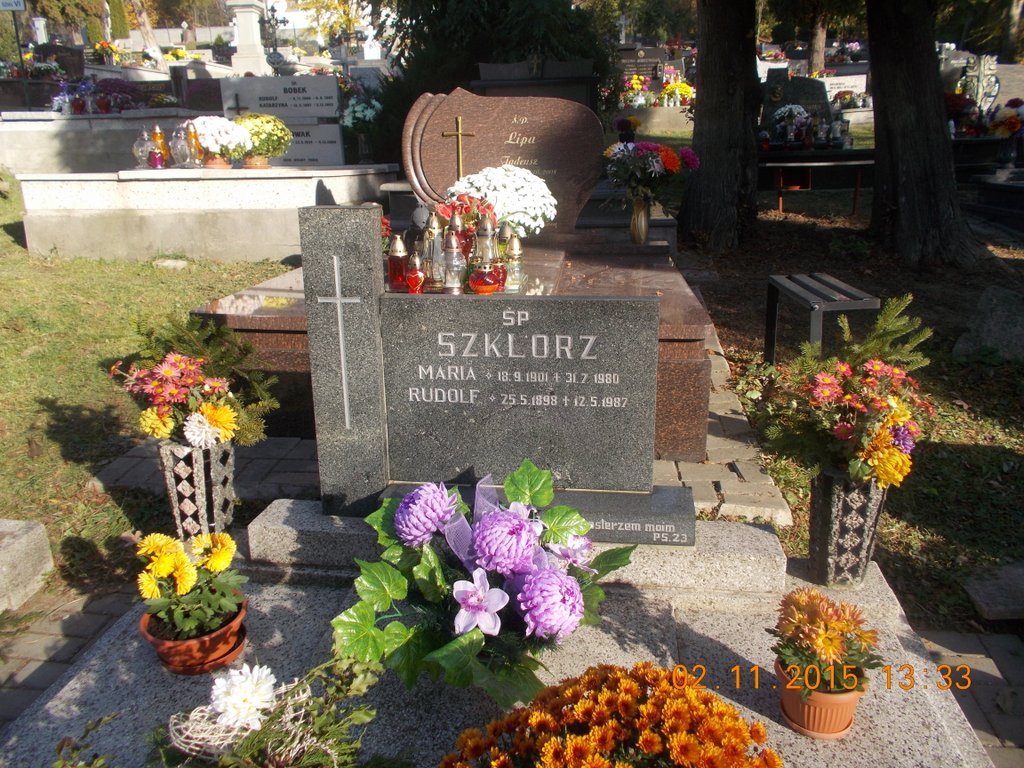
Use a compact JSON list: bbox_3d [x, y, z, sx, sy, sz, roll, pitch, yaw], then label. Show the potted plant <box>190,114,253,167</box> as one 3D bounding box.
[{"bbox_3d":[-2.191,-1.833,5.800,0.460,0.390,0.450,1,15,7],"label":"potted plant"}]

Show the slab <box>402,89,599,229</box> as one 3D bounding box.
[{"bbox_3d":[-0.047,-1.216,4.240,1.090,0.810,0.150,1,14,7],"label":"slab"}]

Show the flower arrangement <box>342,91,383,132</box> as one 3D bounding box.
[{"bbox_3d":[-1.234,-2.242,6.350,0.330,0.310,0.300,1,14,7],"label":"flower arrangement"}]

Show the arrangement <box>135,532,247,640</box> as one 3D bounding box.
[{"bbox_3d":[-0.627,0.399,1.500,0.190,0.165,0.175,1,14,7],"label":"arrangement"}]

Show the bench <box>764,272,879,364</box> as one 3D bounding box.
[{"bbox_3d":[1.362,-0.211,3.459,0.310,0.460,1.030,2,14,10],"label":"bench"}]

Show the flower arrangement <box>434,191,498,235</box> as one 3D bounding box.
[{"bbox_3d":[-0.248,-0.909,4.200,0.340,0.270,0.300,1,15,9],"label":"flower arrangement"}]

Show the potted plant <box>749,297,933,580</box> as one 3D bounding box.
[{"bbox_3d":[0.748,0.140,1.810,0.410,0.670,0.350,1,15,9],"label":"potted plant"}]

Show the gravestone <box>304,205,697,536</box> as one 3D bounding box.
[{"bbox_3d":[-0.028,-0.027,1.875,0.953,0.790,0.165,1,15,9],"label":"gravestone"}]

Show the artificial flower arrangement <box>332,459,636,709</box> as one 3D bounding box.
[{"bbox_3d":[-0.045,0.368,1.510,0.560,0.420,0.430,1,15,9],"label":"artificial flower arrangement"}]

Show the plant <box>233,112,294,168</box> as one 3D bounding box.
[{"bbox_3d":[-1.874,-1.833,5.800,0.460,0.410,0.450,1,15,7],"label":"plant"}]

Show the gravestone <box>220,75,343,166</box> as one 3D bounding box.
[{"bbox_3d":[-1.850,-2.124,6.200,0.990,0.740,0.200,1,15,7],"label":"gravestone"}]

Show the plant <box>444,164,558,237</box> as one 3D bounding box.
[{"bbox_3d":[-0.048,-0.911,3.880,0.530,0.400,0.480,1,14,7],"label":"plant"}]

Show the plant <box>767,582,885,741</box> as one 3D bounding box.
[{"bbox_3d":[0.556,0.490,1.378,0.190,0.243,0.185,1,15,9],"label":"plant"}]

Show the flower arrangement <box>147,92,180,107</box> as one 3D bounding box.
[{"bbox_3d":[-3.852,-3.144,8.500,0.340,0.180,0.300,1,15,9],"label":"flower arrangement"}]

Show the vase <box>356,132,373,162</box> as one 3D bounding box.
[{"bbox_3d":[-1.218,-1.953,6.350,0.130,0.250,0.130,1,14,7],"label":"vase"}]

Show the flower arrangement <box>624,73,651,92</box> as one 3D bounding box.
[{"bbox_3d":[1.877,-4.508,11.500,0.390,0.300,0.340,1,15,9],"label":"flower arrangement"}]

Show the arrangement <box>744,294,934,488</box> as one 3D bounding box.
[{"bbox_3d":[0.738,0.015,1.750,0.380,0.385,0.310,1,14,7],"label":"arrangement"}]

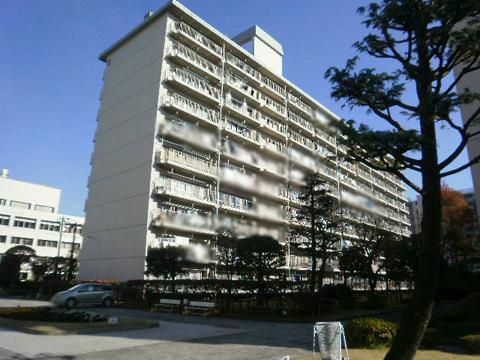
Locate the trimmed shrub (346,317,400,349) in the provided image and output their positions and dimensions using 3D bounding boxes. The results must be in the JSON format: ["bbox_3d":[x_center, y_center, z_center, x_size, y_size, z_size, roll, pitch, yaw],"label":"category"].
[{"bbox_3d":[4.178,4.786,11.381,1.600,0.760,1.200,-4,-16,19],"label":"trimmed shrub"}]

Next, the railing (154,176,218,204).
[{"bbox_3d":[-5.028,1.189,33.313,1.135,1.342,6.317,-13,-21,41],"label":"railing"}]

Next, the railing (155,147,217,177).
[{"bbox_3d":[-4.972,-1.476,34.044,1.135,1.342,6.317,-13,-21,41],"label":"railing"}]

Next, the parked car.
[{"bbox_3d":[-11.215,8.342,26.336,1.700,1.580,4.550,-13,-21,41],"label":"parked car"}]

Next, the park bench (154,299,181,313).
[{"bbox_3d":[-4.630,7.859,22.656,1.980,0.740,0.650,-12,-20,39],"label":"park bench"}]

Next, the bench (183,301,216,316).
[{"bbox_3d":[-2.304,7.238,20.215,1.980,0.740,0.650,-12,-20,39],"label":"bench"}]

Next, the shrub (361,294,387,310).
[{"bbox_3d":[9.923,9.124,26.911,1.850,1.000,1.400,-4,-16,19],"label":"shrub"}]

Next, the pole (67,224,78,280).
[{"bbox_3d":[-22.484,10.182,47.888,0.450,8.979,1.300,-13,-21,41],"label":"pole"}]

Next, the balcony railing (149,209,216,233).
[{"bbox_3d":[-5.084,3.816,32.592,1.135,1.342,6.317,-13,-21,41],"label":"balcony railing"}]

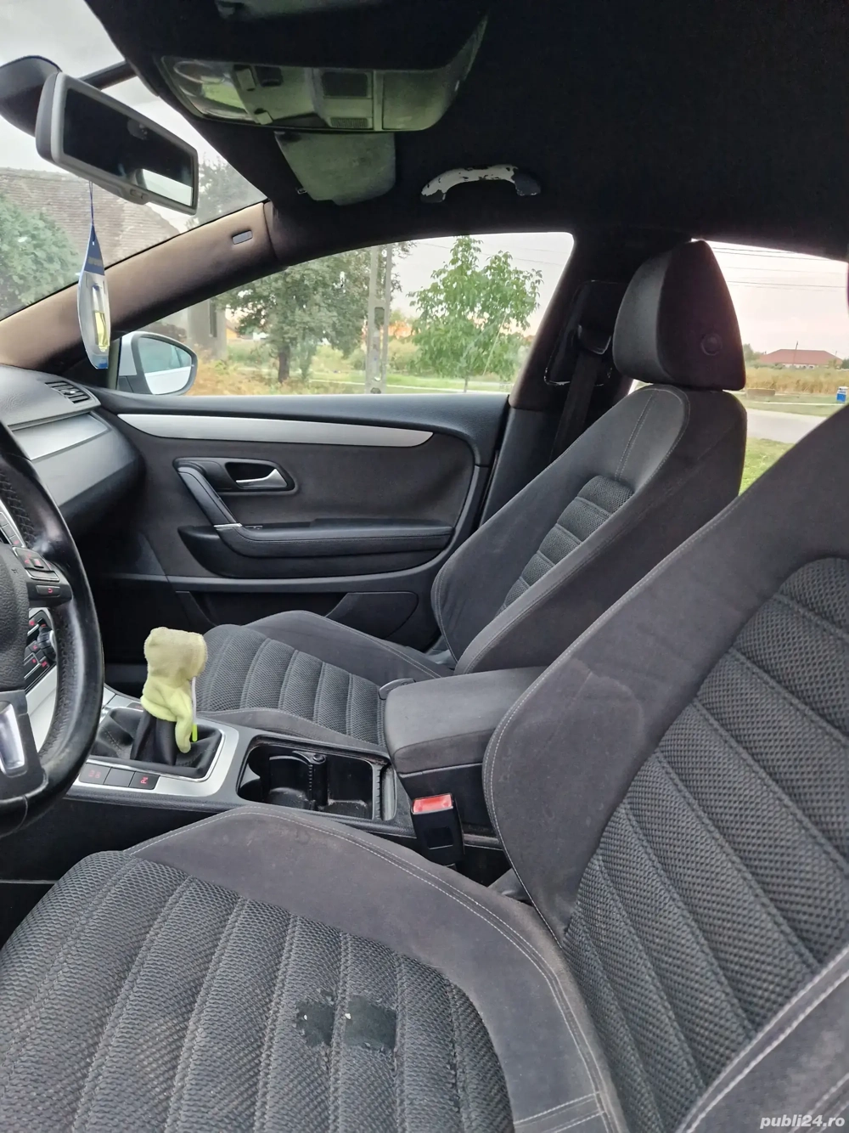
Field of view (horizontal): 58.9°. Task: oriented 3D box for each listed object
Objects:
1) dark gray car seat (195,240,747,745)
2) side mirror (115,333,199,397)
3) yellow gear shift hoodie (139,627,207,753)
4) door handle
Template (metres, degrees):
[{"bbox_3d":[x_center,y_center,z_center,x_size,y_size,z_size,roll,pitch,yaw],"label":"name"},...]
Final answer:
[{"bbox_3d":[0.036,-0.028,1.338,0.900,1.040,0.540,2,16,-4],"label":"dark gray car seat"},{"bbox_3d":[-0.642,-0.477,1.764,0.130,0.155,0.210,10,18,22],"label":"side mirror"},{"bbox_3d":[-0.329,0.164,0.983,0.078,0.160,0.075,6,16,-6],"label":"yellow gear shift hoodie"},{"bbox_3d":[-0.349,-0.187,1.614,0.112,0.045,0.032,2,16,-4],"label":"door handle"}]

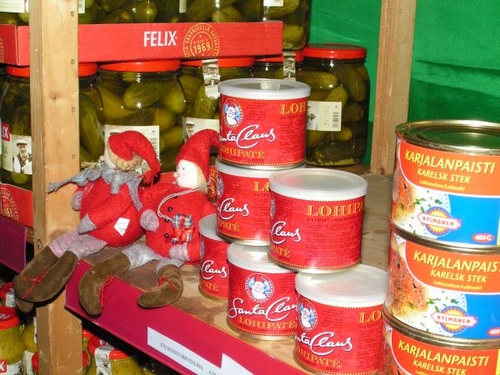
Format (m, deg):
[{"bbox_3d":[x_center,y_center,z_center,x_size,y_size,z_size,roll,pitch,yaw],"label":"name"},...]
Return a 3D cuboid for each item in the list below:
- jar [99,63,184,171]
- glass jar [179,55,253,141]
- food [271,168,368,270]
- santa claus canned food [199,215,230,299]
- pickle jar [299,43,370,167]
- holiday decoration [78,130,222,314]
[{"bbox_3d":[-0.139,-0.070,1.058,0.117,0.187,0.117,2,13,0],"label":"jar"},{"bbox_3d":[-0.048,-0.085,1.137,0.117,0.187,0.117,2,13,0],"label":"glass jar"},{"bbox_3d":[0.052,0.025,0.670,0.077,0.066,0.077,2,13,0],"label":"food"},{"bbox_3d":[-0.009,0.064,0.783,0.077,0.066,0.077,-3,14,-22],"label":"santa claus canned food"},{"bbox_3d":[0.132,-0.132,1.378,0.117,0.187,0.117,2,13,0],"label":"pickle jar"},{"bbox_3d":[-0.084,0.036,0.863,0.118,0.168,0.190,11,16,34],"label":"holiday decoration"}]

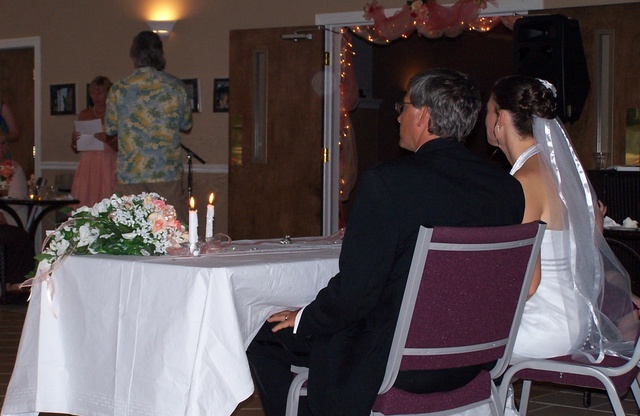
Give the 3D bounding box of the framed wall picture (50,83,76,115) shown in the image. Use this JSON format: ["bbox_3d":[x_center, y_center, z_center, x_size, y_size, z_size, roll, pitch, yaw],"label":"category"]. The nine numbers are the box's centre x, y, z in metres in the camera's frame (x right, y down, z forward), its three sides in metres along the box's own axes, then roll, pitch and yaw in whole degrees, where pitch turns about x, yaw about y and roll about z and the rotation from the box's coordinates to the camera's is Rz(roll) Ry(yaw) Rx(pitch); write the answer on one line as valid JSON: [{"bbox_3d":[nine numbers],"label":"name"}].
[{"bbox_3d":[-2.361,-1.009,12.790,0.360,0.285,0.030,2,2,39],"label":"framed wall picture"}]

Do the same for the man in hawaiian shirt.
[{"bbox_3d":[-1.031,-0.154,8.350,0.530,1.814,0.400,0,2,-6],"label":"man in hawaiian shirt"}]

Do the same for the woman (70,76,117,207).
[{"bbox_3d":[-1.706,-0.167,10.601,0.450,1.676,0.400,1,2,0],"label":"woman"}]

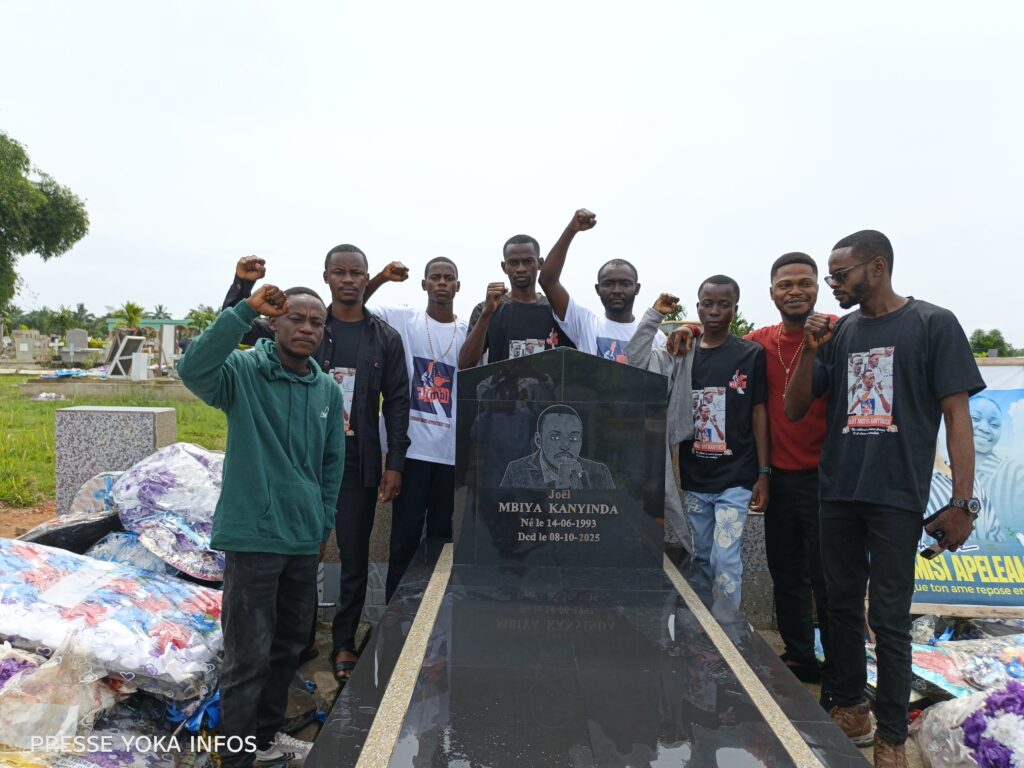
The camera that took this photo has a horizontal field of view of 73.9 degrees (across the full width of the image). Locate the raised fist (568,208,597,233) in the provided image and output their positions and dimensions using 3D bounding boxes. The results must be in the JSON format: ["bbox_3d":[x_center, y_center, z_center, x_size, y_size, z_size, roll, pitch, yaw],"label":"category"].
[{"bbox_3d":[0.311,-0.721,3.000,0.110,0.105,0.095,0,3,-11],"label":"raised fist"}]

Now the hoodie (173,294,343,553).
[{"bbox_3d":[-0.829,0.142,2.270,0.560,0.830,0.400,0,3,-27],"label":"hoodie"}]

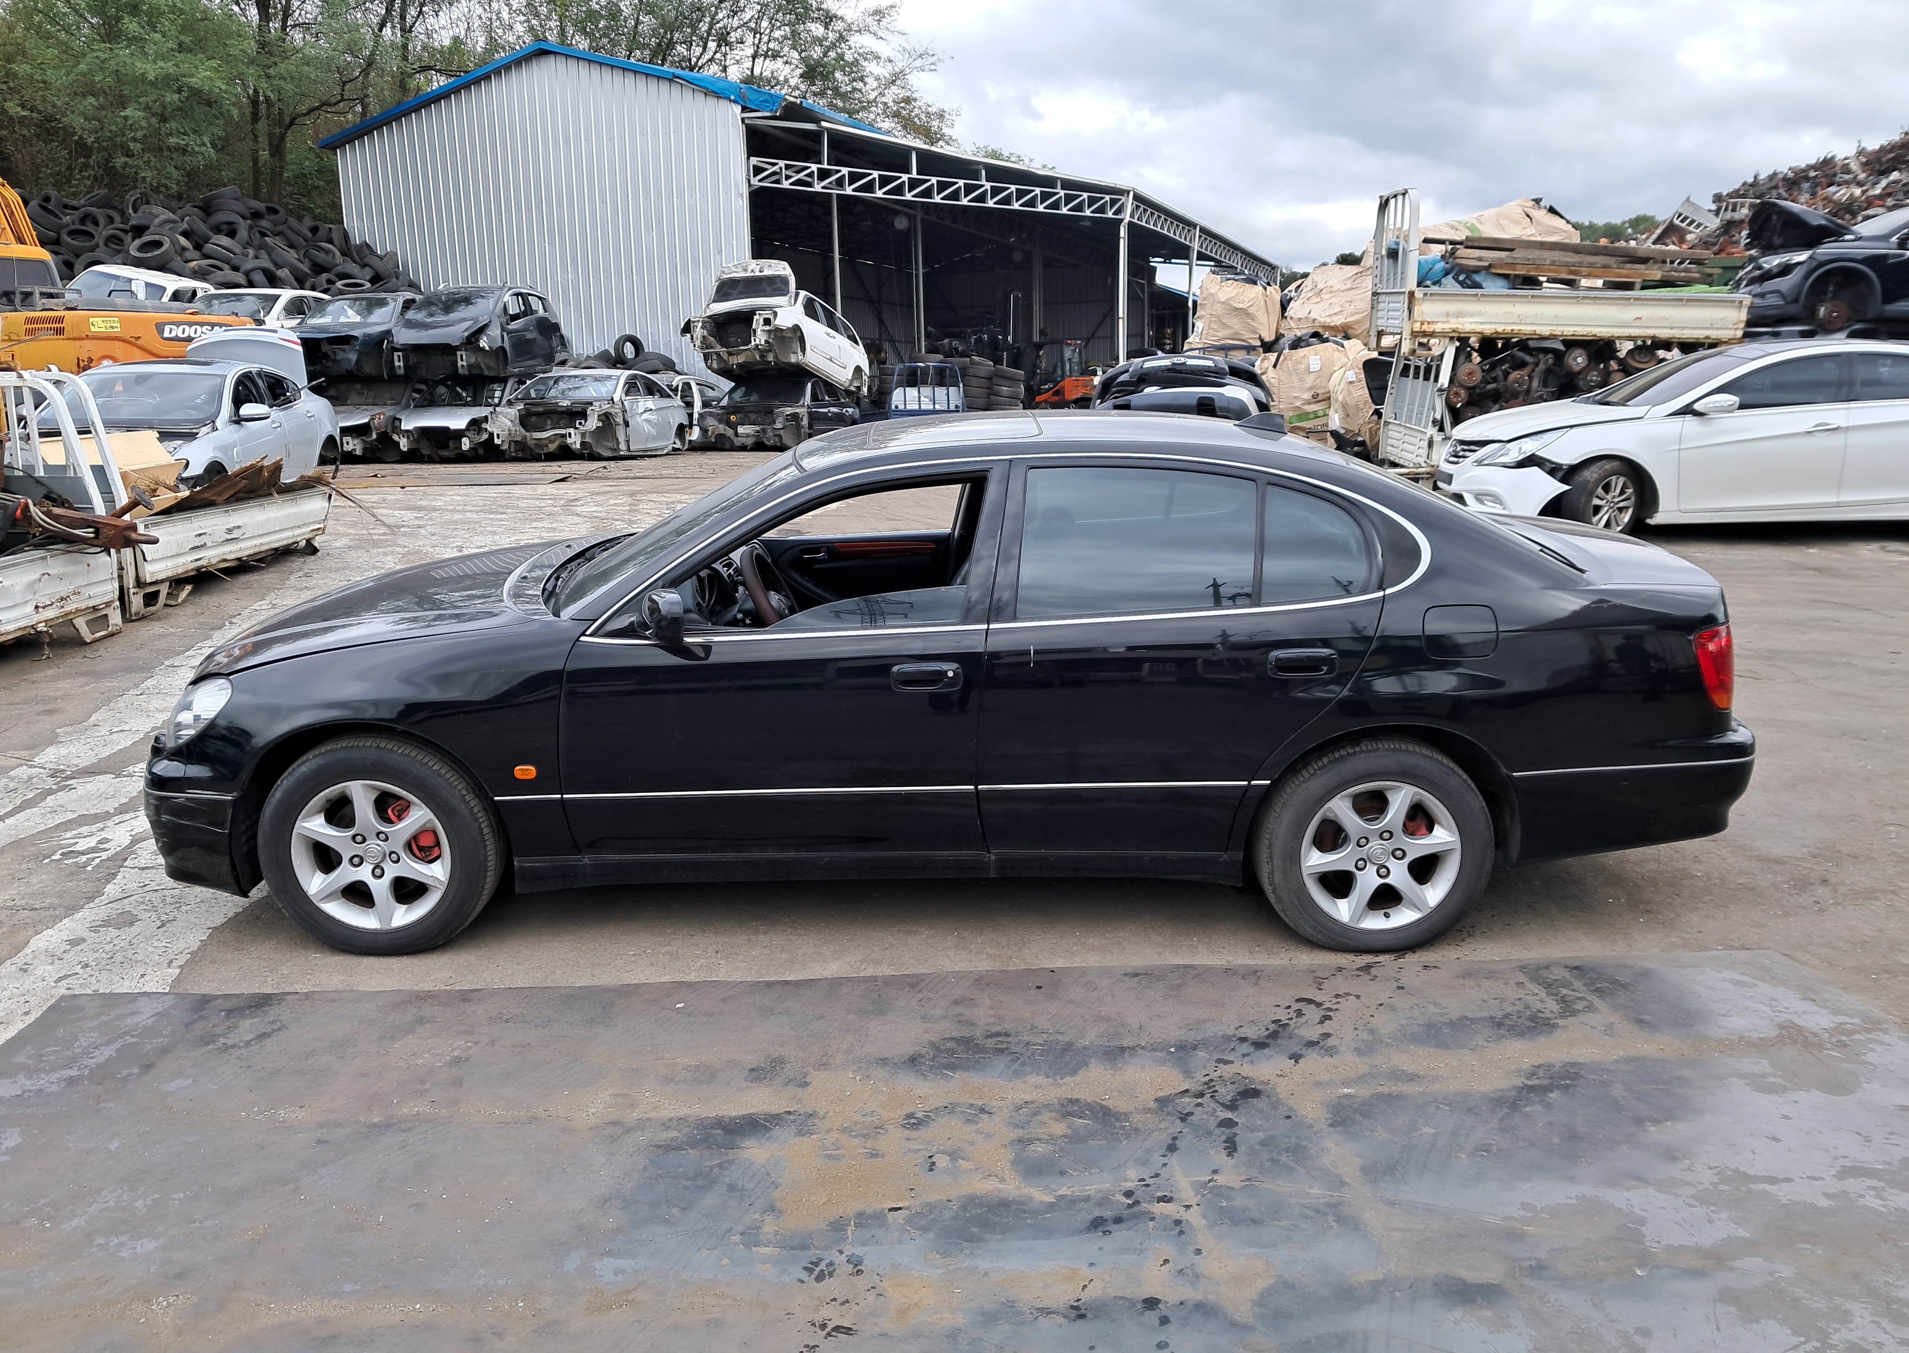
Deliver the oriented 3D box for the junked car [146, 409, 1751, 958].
[{"bbox_3d":[-0.041,-0.123,4.855,4.810,1.440,1.800,0,13,0],"label":"junked car"}]

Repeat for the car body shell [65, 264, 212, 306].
[{"bbox_3d":[-12.628,-5.423,22.749,1.800,1.500,4.300,5,13,-3],"label":"car body shell"}]

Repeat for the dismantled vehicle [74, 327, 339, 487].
[{"bbox_3d":[-6.951,-2.166,13.294,1.880,1.620,4.800,-2,13,-6],"label":"dismantled vehicle"}]

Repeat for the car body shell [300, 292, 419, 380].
[{"bbox_3d":[-8.877,-5.315,23.086,1.760,1.300,4.400,0,13,3],"label":"car body shell"}]

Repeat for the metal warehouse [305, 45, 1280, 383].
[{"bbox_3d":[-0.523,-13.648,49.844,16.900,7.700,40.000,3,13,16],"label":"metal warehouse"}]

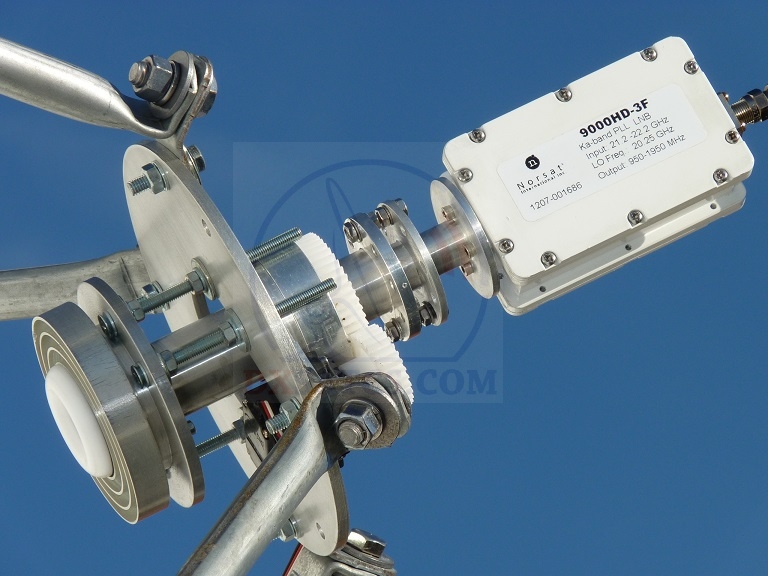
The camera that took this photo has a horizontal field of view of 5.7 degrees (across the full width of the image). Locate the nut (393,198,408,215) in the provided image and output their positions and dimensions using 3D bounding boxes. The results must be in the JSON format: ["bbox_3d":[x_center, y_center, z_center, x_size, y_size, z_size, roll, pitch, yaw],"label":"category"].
[{"bbox_3d":[0.006,-0.029,2.768,0.004,0.007,0.007,-25,0,-15],"label":"nut"}]

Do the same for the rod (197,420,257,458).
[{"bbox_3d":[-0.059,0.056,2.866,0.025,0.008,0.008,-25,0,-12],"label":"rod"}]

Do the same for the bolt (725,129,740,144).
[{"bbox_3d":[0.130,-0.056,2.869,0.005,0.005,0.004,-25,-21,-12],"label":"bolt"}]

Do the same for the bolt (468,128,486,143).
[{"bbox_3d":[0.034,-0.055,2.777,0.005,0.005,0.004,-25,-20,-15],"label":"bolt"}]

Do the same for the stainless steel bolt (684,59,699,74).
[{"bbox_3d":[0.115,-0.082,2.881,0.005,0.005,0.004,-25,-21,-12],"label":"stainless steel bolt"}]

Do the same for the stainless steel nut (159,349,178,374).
[{"bbox_3d":[-0.079,0.027,2.811,0.004,0.009,0.009,-25,0,-12],"label":"stainless steel nut"}]

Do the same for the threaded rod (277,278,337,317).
[{"bbox_3d":[-0.027,0.003,2.730,0.022,0.004,0.004,-25,0,-15],"label":"threaded rod"}]

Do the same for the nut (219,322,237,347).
[{"bbox_3d":[-0.055,0.016,2.722,0.004,0.008,0.008,-25,0,-15],"label":"nut"}]

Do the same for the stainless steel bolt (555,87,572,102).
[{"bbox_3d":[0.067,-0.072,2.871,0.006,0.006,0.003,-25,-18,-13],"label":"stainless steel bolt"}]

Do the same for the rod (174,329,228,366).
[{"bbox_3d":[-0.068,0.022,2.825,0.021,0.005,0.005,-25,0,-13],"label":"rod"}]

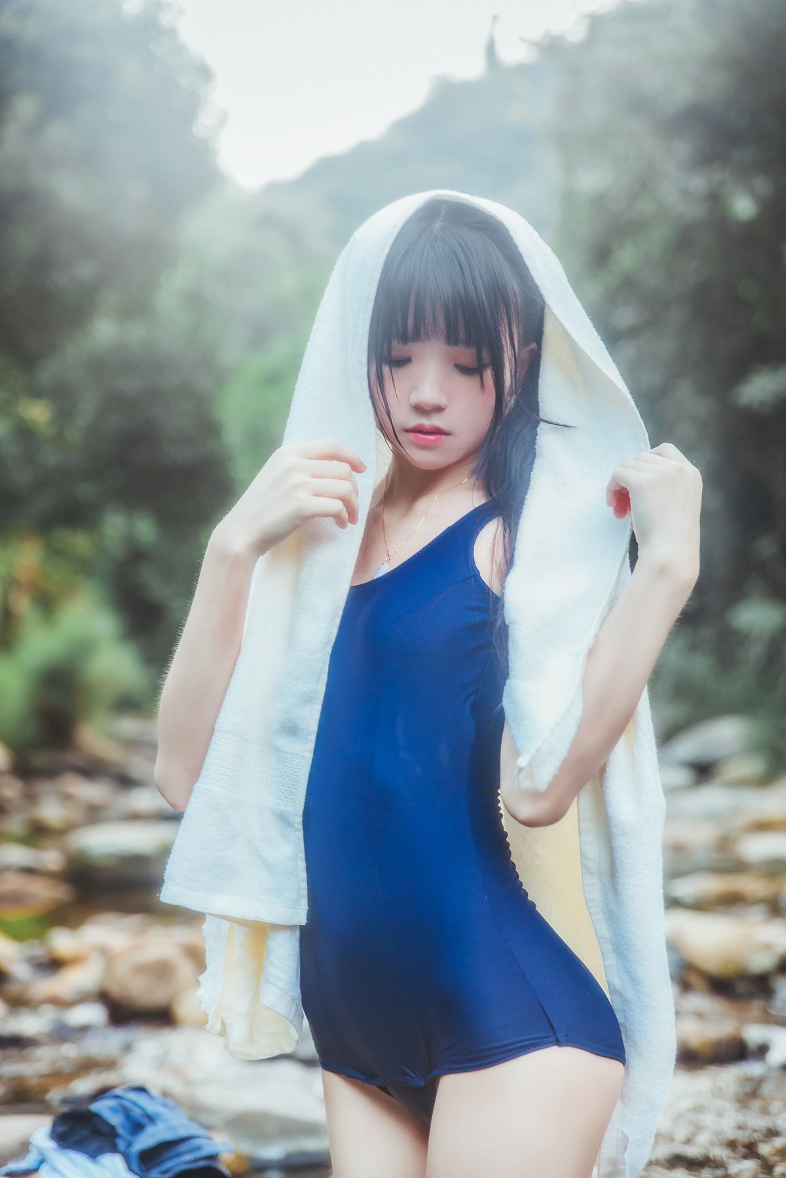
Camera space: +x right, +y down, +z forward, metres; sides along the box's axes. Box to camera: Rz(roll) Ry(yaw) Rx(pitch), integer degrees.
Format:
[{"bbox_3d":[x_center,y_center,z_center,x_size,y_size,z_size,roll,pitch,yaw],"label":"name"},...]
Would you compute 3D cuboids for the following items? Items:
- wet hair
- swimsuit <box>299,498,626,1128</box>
[{"bbox_3d":[0.064,-0.140,2.080,0.200,0.430,0.230,1,2,23],"label":"wet hair"},{"bbox_3d":[0.063,0.202,2.070,0.310,0.565,0.240,2,3,37],"label":"swimsuit"}]

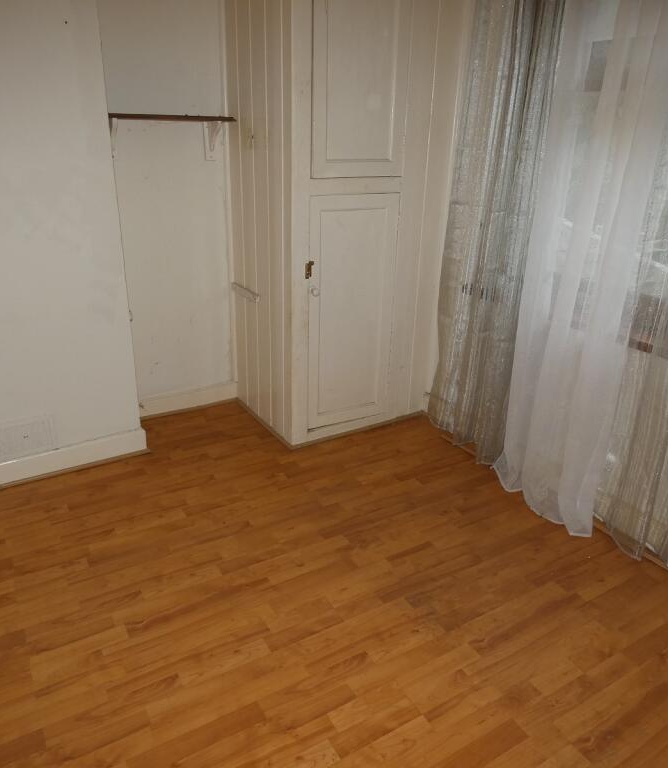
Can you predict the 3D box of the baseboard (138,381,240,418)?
[{"bbox_3d":[-0.824,0.082,3.260,0.613,0.115,0.022,-12,27,-29],"label":"baseboard"}]

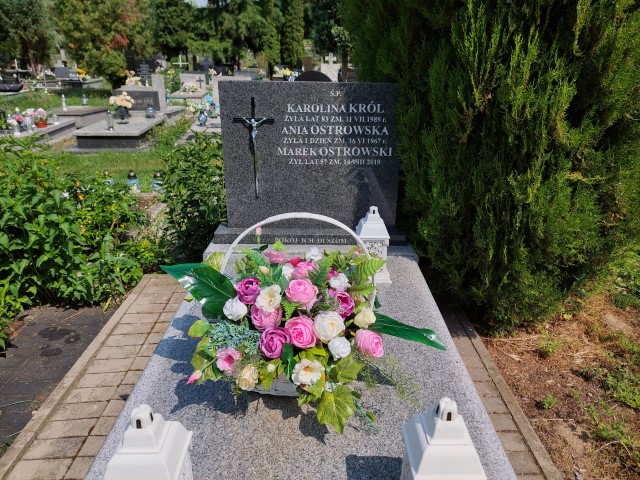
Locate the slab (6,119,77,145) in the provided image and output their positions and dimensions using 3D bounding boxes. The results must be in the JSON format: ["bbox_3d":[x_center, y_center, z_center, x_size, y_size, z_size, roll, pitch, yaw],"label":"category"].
[{"bbox_3d":[-4.904,-1.737,7.326,1.000,0.200,1.900,-1,24,0],"label":"slab"}]

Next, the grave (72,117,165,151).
[{"bbox_3d":[-3.334,-1.897,7.603,1.020,0.220,2.050,-4,24,-6],"label":"grave"}]

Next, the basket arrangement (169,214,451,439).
[{"bbox_3d":[-0.033,0.202,1.390,0.840,0.510,0.520,-1,24,0],"label":"basket arrangement"}]

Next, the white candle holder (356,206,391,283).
[{"bbox_3d":[0.250,0.010,2.037,0.150,0.330,0.150,0,24,3],"label":"white candle holder"}]

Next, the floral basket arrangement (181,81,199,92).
[{"bbox_3d":[-3.525,-4.142,12.056,0.460,0.340,0.380,-1,24,0],"label":"floral basket arrangement"}]

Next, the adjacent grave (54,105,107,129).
[{"bbox_3d":[-4.923,-2.553,9.152,0.850,0.200,1.350,-1,24,0],"label":"adjacent grave"}]

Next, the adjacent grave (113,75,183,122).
[{"bbox_3d":[-3.399,-2.762,8.675,1.150,0.880,0.450,-2,24,-3],"label":"adjacent grave"}]

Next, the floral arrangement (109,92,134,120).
[{"bbox_3d":[-3.399,-2.296,7.679,0.430,0.470,0.370,-1,24,0],"label":"floral arrangement"}]

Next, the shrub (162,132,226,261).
[{"bbox_3d":[-0.803,-0.256,3.003,0.570,0.900,0.540,-1,24,0],"label":"shrub"}]

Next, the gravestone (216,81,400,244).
[{"bbox_3d":[-0.045,-0.355,2.110,0.860,0.740,0.170,0,20,0],"label":"gravestone"}]

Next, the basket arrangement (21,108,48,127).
[{"bbox_3d":[-4.758,-2.048,7.407,0.420,0.310,0.320,-1,24,0],"label":"basket arrangement"}]

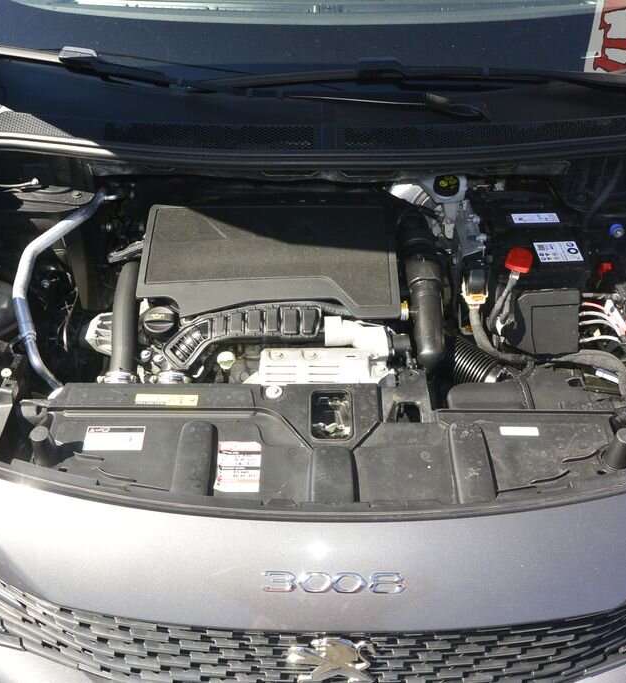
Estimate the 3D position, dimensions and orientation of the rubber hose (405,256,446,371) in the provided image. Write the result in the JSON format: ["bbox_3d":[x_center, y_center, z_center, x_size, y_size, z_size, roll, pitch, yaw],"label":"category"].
[{"bbox_3d":[0.205,-0.052,1.400,0.068,0.070,0.214,-3,78,2],"label":"rubber hose"}]

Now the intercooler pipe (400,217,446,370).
[{"bbox_3d":[0.206,-0.090,1.425,0.075,0.085,0.300,-3,76,2],"label":"intercooler pipe"}]

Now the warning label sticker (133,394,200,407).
[{"bbox_3d":[-0.196,0.079,1.030,0.084,0.002,0.017,1,56,0],"label":"warning label sticker"}]

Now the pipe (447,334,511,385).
[{"bbox_3d":[0.285,0.038,1.325,0.075,0.080,0.100,-30,46,-34],"label":"pipe"}]

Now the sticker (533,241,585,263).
[{"bbox_3d":[0.481,-0.175,1.500,0.083,0.002,0.072,-2,38,1],"label":"sticker"}]

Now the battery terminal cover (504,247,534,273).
[{"bbox_3d":[0.393,-0.154,1.460,0.050,0.030,0.055,1,37,1],"label":"battery terminal cover"}]

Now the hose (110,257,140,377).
[{"bbox_3d":[-0.314,-0.038,1.302,0.046,0.050,0.200,-6,66,6],"label":"hose"}]

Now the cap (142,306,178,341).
[{"bbox_3d":[-0.255,-0.030,1.275,0.055,0.034,0.055,0,52,0],"label":"cap"}]

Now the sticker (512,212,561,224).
[{"bbox_3d":[0.453,-0.250,1.560,0.091,0.002,0.038,-1,38,1],"label":"sticker"}]

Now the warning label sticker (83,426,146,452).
[{"bbox_3d":[-0.272,0.133,1.053,0.079,0.002,0.039,0,47,-1],"label":"warning label sticker"}]

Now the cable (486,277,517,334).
[{"bbox_3d":[0.352,-0.067,1.435,0.050,0.095,0.070,1,37,1],"label":"cable"}]

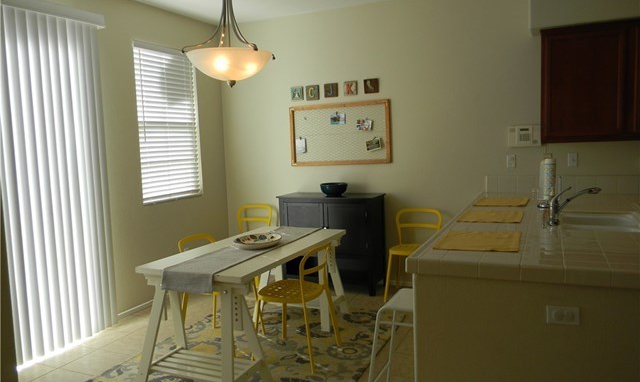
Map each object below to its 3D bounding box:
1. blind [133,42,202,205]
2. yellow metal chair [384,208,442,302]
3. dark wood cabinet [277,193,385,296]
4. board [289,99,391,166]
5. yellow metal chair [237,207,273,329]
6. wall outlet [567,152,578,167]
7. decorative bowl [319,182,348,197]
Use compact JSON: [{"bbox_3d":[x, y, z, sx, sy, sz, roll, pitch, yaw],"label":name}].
[{"bbox_3d":[-1.448,-0.638,4.994,0.080,1.460,0.850,0,5,25],"label":"blind"},{"bbox_3d":[0.848,0.572,4.671,0.460,0.777,0.500,0,5,25],"label":"yellow metal chair"},{"bbox_3d":[0.129,0.499,5.108,1.000,0.902,0.400,0,5,25],"label":"dark wood cabinet"},{"bbox_3d":[0.192,-0.564,5.179,1.080,0.610,0.035,0,5,25],"label":"board"},{"bbox_3d":[-0.772,0.568,5.428,0.460,0.777,0.500,0,5,25],"label":"yellow metal chair"},{"bbox_3d":[2.116,-0.256,4.326,0.073,0.117,0.012,0,5,25],"label":"wall outlet"},{"bbox_3d":[0.142,-0.004,5.003,0.285,0.116,0.285,-2,5,0],"label":"decorative bowl"}]

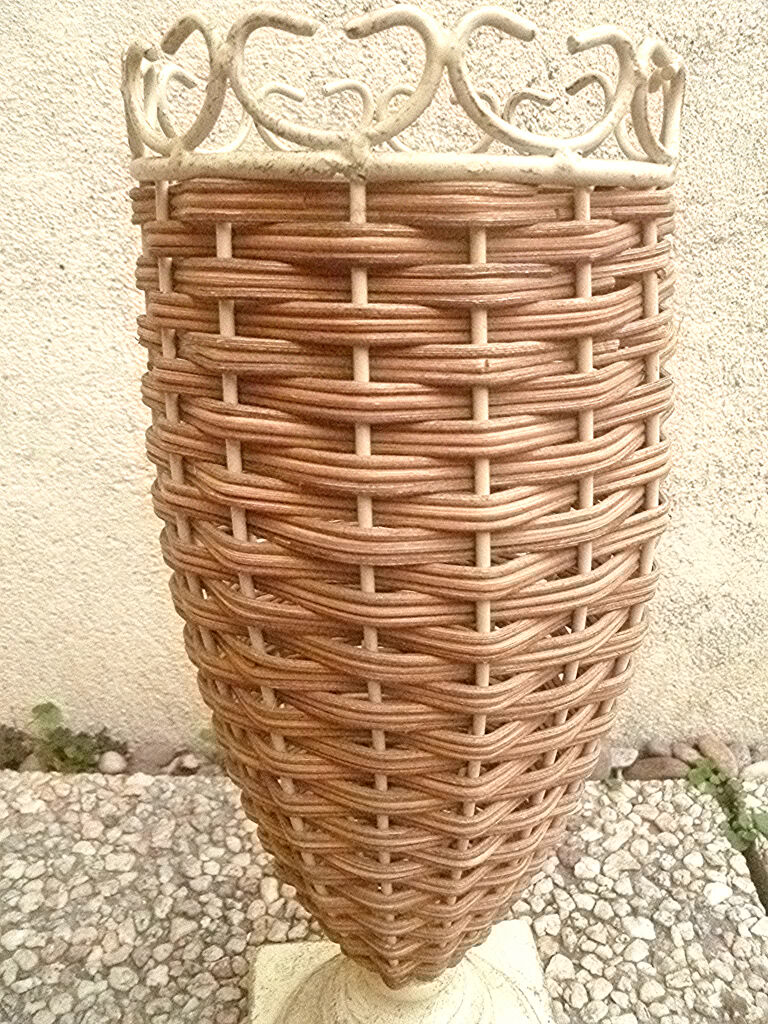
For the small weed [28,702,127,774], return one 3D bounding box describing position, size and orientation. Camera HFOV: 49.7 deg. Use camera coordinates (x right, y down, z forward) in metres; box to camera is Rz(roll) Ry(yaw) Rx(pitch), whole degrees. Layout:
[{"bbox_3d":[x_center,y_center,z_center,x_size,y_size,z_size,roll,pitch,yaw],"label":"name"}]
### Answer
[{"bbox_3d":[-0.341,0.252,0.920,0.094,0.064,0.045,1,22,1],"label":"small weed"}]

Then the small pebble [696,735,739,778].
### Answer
[{"bbox_3d":[0.372,0.273,0.923,0.030,0.034,0.062,-18,28,-39],"label":"small pebble"}]

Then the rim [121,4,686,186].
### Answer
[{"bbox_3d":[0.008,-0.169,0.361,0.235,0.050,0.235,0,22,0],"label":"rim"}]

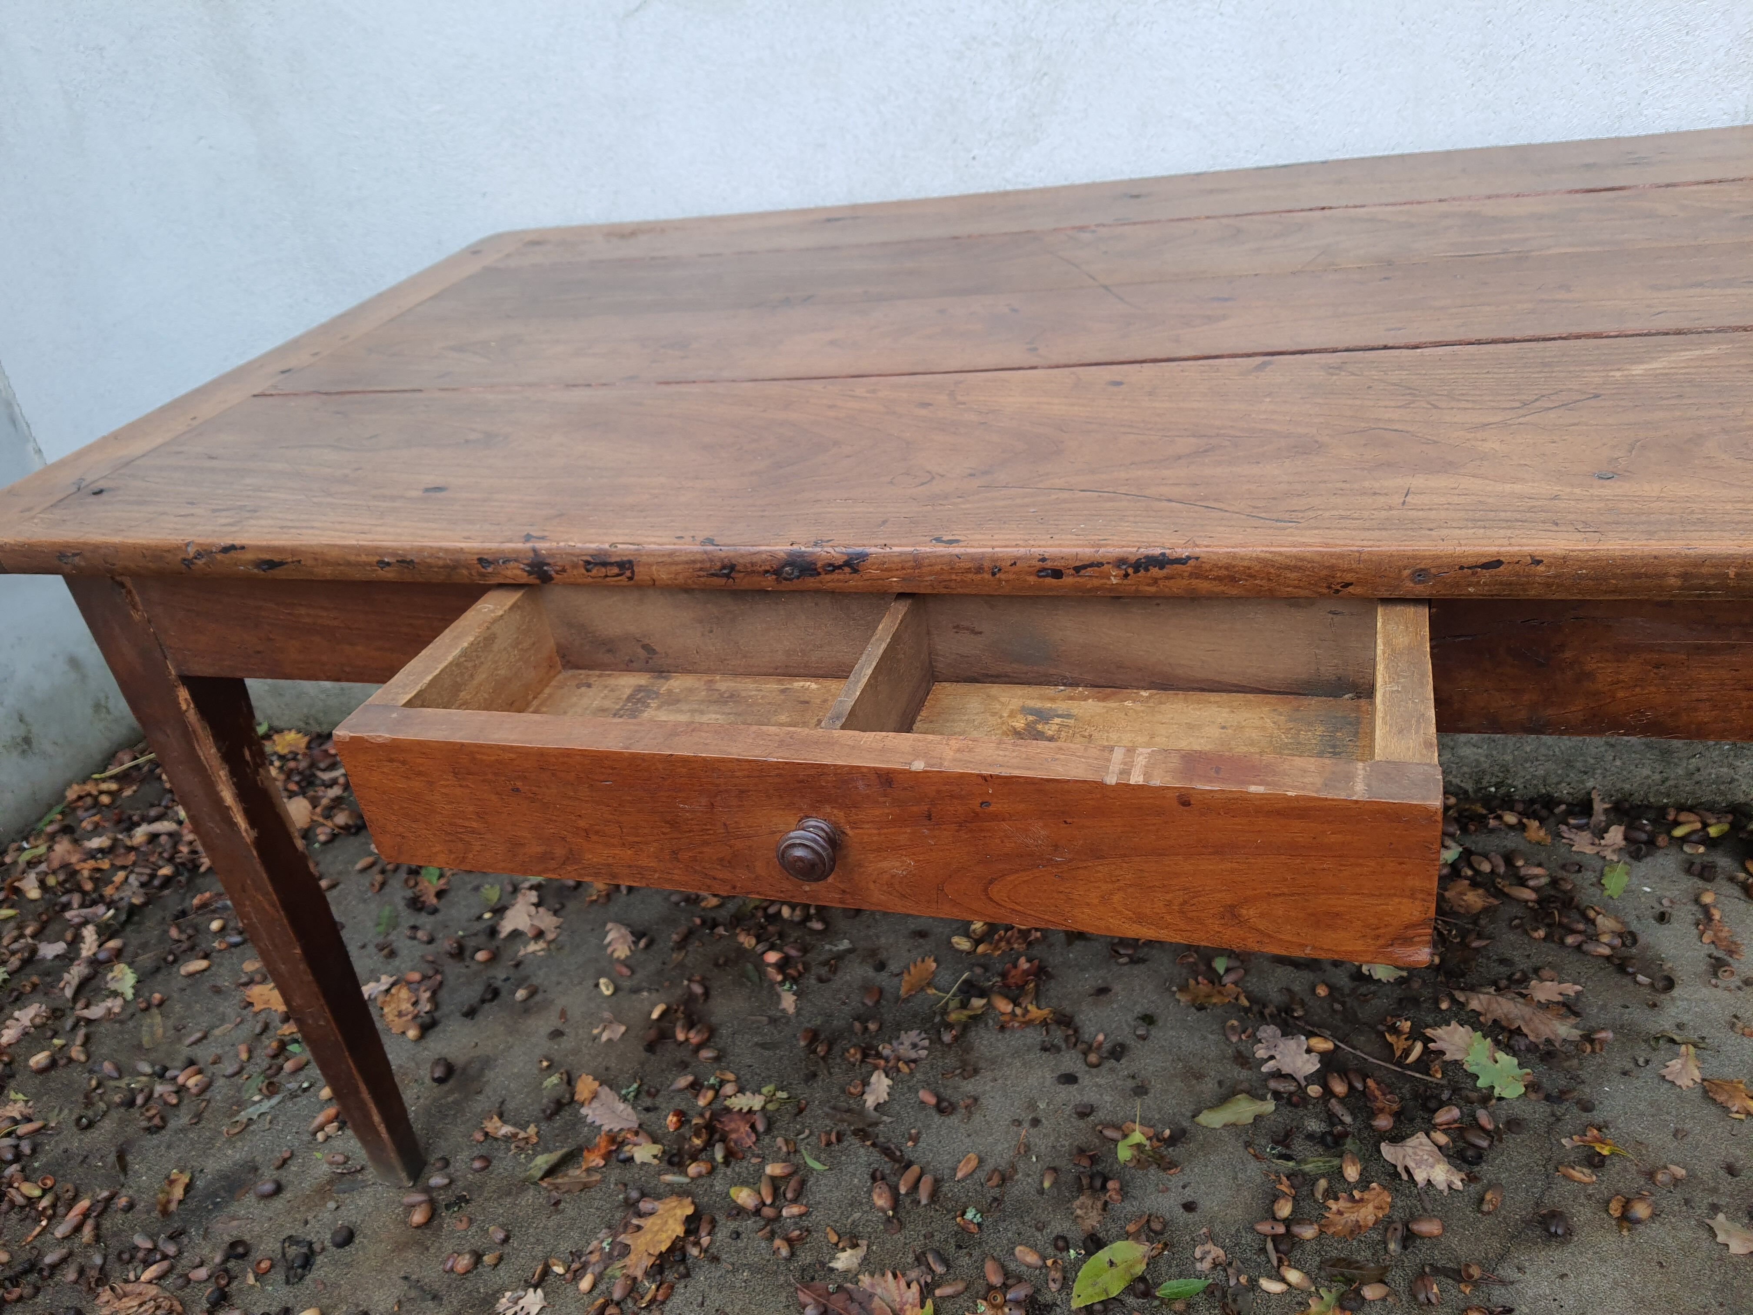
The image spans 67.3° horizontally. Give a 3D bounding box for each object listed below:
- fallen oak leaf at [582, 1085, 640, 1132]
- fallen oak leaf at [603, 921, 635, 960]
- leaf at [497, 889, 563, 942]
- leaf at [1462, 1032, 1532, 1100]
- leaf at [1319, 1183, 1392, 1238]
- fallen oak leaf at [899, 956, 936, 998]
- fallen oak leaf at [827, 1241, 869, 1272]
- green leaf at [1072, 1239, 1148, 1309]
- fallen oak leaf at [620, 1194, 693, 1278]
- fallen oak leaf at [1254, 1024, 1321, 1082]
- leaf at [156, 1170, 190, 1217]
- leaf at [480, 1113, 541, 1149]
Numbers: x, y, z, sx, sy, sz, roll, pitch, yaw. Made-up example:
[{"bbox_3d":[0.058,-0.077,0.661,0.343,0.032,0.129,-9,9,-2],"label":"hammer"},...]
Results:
[{"bbox_3d":[-0.276,0.471,1.362,0.040,0.012,0.079,-32,37,-33],"label":"fallen oak leaf"},{"bbox_3d":[-0.307,0.336,1.567,0.033,0.014,0.071,-17,31,-11],"label":"fallen oak leaf"},{"bbox_3d":[-0.425,0.319,1.630,0.080,0.015,0.094,-5,31,8],"label":"leaf"},{"bbox_3d":[0.575,0.383,1.232,0.053,0.014,0.073,-18,32,-13],"label":"leaf"},{"bbox_3d":[0.411,0.475,1.127,0.071,0.014,0.039,-18,32,-14],"label":"leaf"},{"bbox_3d":[0.045,0.349,1.443,0.032,0.014,0.066,9,36,29],"label":"fallen oak leaf"},{"bbox_3d":[-0.021,0.530,1.163,0.038,0.012,0.027,-32,37,-33],"label":"fallen oak leaf"},{"bbox_3d":[0.195,0.522,1.112,0.085,0.014,0.042,-25,34,-24],"label":"green leaf"},{"bbox_3d":[-0.207,0.536,1.229,0.055,0.018,0.090,17,40,37],"label":"fallen oak leaf"},{"bbox_3d":[0.406,0.391,1.302,0.068,0.013,0.060,10,36,30],"label":"fallen oak leaf"},{"bbox_3d":[-0.716,0.544,1.339,0.029,0.016,0.060,-12,31,-4],"label":"leaf"},{"bbox_3d":[-0.376,0.486,1.359,0.078,0.018,0.028,11,36,31],"label":"leaf"}]

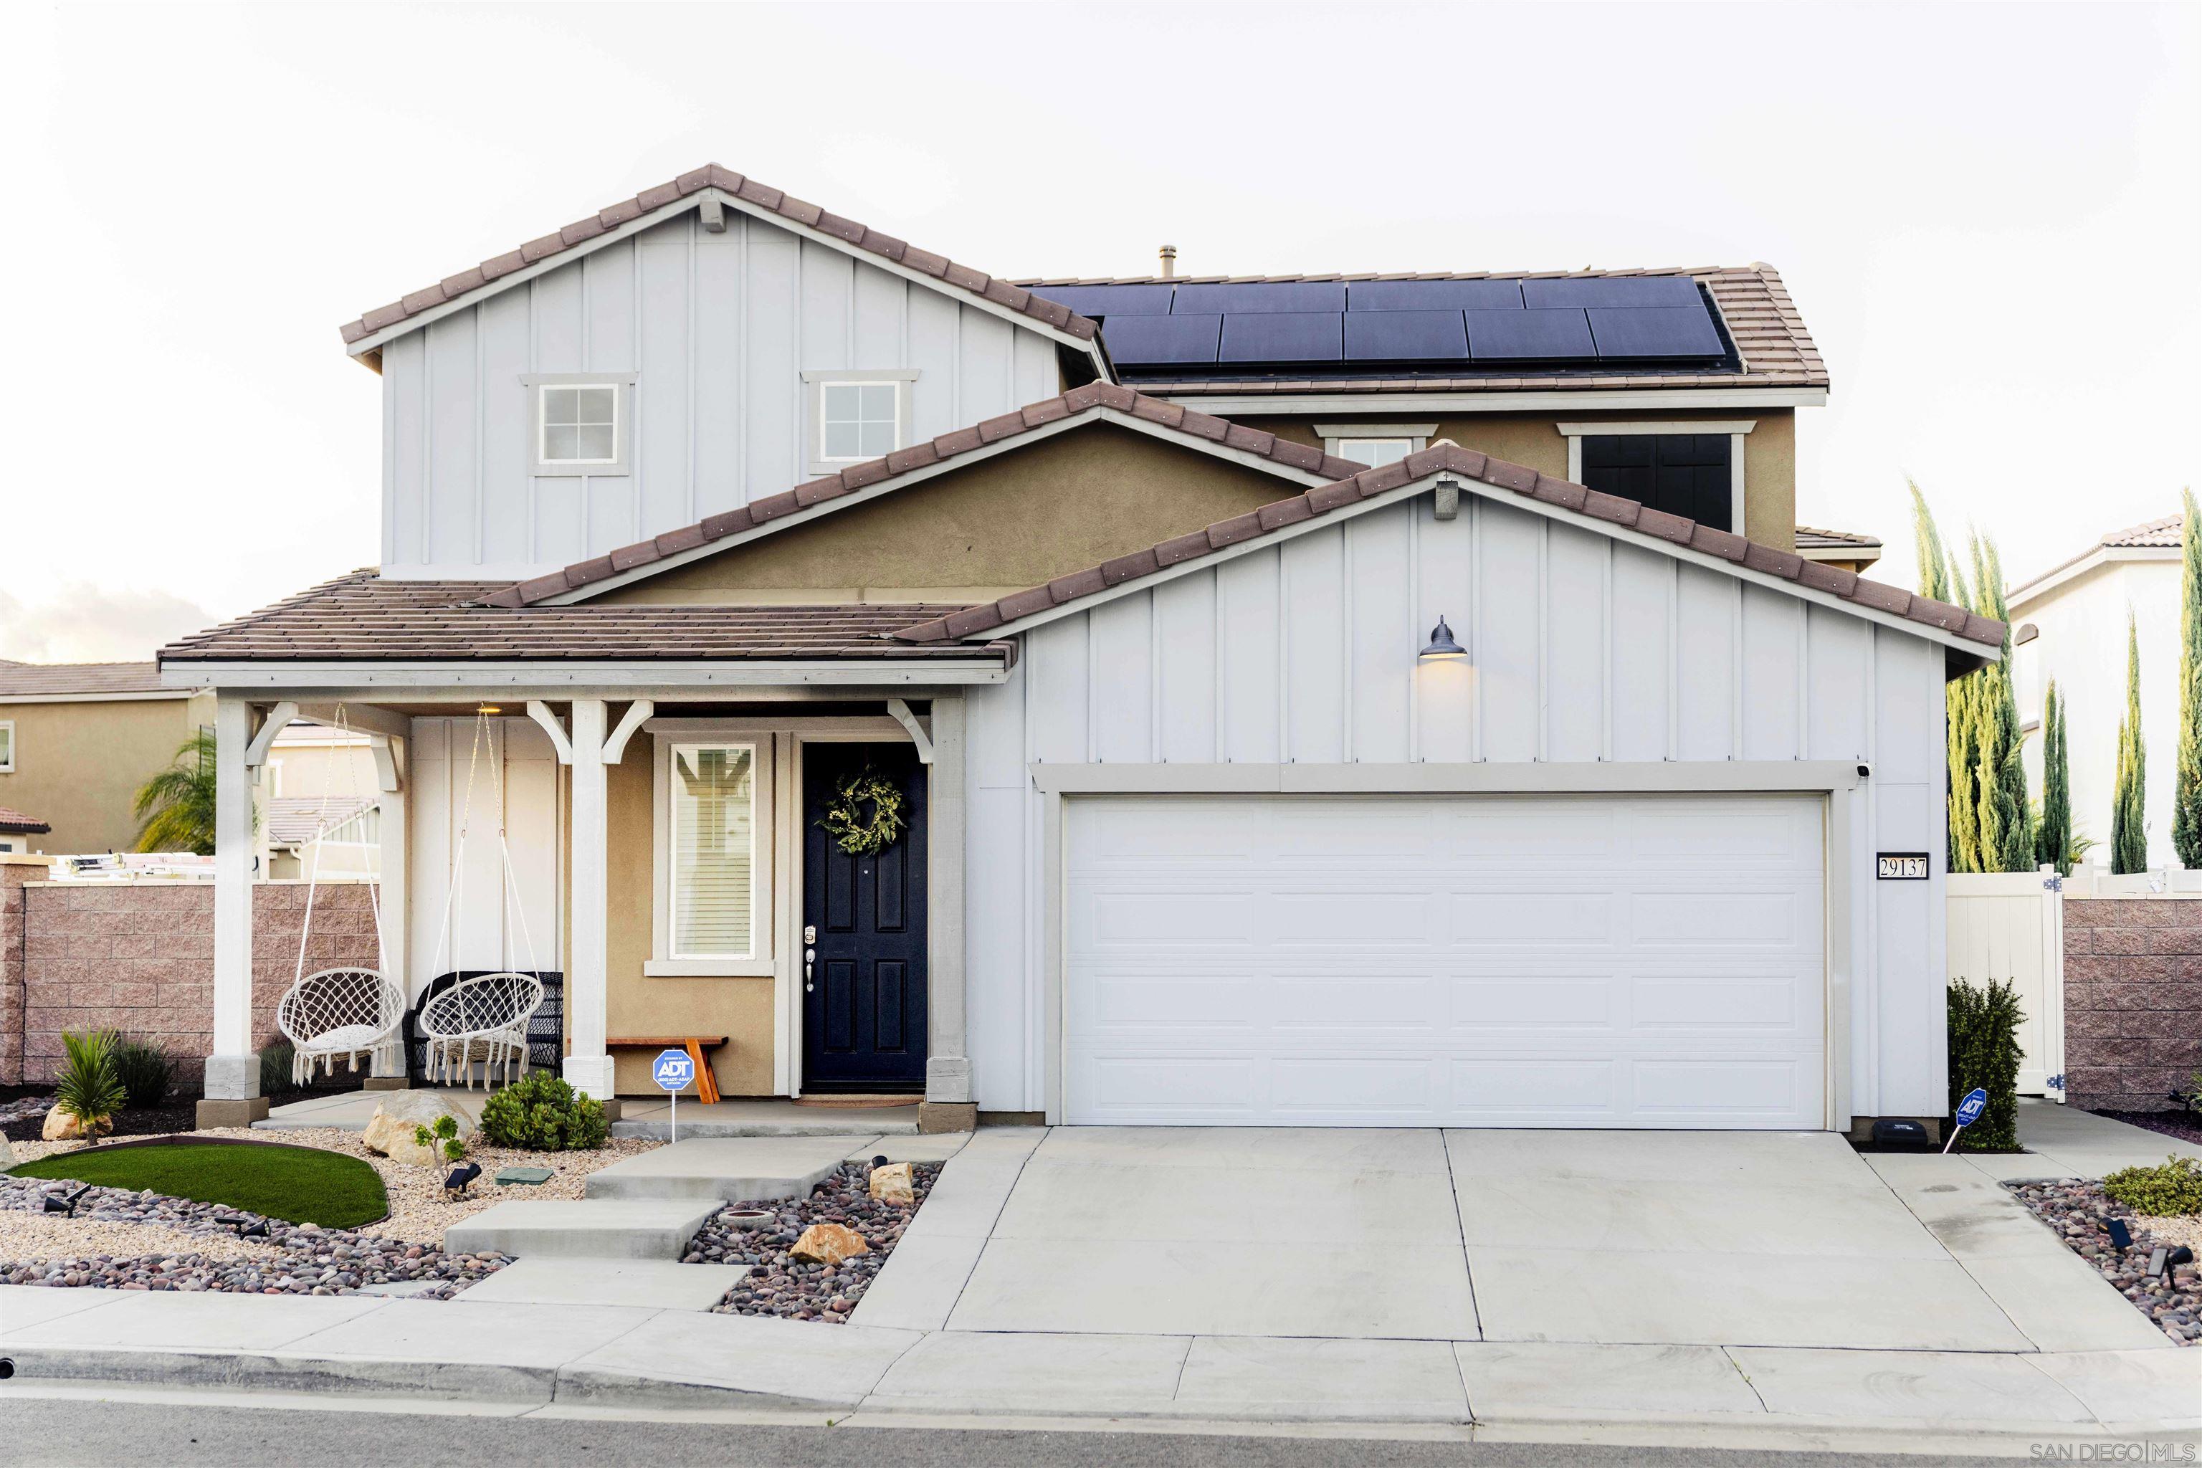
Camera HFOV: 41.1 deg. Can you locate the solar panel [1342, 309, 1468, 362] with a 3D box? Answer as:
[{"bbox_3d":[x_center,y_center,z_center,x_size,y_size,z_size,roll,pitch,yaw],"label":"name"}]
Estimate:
[{"bbox_3d":[2.636,-3.454,25.372,1.046,0.050,1.558,0,23,5],"label":"solar panel"}]

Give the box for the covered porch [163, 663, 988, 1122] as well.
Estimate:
[{"bbox_3d":[-3.183,1.102,20.111,5.195,2.967,2.950,0,-3,5],"label":"covered porch"}]

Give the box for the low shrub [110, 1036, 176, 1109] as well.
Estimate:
[{"bbox_3d":[-7.011,2.483,21.500,0.500,0.530,0.500,0,-3,5],"label":"low shrub"}]

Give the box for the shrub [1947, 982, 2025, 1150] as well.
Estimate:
[{"bbox_3d":[5.527,2.050,18.390,0.496,1.034,0.600,0,-3,5],"label":"shrub"}]

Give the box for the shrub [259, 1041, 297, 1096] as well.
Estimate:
[{"bbox_3d":[-6.406,2.600,22.800,0.440,0.420,0.440,0,-3,5],"label":"shrub"}]

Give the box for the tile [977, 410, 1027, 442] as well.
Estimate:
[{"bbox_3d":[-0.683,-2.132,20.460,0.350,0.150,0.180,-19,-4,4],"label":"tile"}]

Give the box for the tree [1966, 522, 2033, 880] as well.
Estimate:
[{"bbox_3d":[9.150,0.473,29.883,0.652,5.279,0.652,0,-3,5],"label":"tree"}]

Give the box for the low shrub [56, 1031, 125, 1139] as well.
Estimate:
[{"bbox_3d":[-6.300,2.188,18.300,0.460,0.700,0.460,0,-3,5],"label":"low shrub"}]

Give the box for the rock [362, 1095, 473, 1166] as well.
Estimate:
[{"bbox_3d":[-4.106,2.380,17.650,0.670,0.420,0.550,0,-3,5],"label":"rock"}]

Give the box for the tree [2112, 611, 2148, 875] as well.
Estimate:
[{"bbox_3d":[9.812,0.990,28.000,0.380,4.350,0.380,0,-3,5],"label":"tree"}]

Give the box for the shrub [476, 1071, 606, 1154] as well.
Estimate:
[{"bbox_3d":[-3.492,2.350,18.390,0.779,0.472,0.680,0,-3,5],"label":"shrub"}]

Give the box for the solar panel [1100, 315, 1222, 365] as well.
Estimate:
[{"bbox_3d":[0.514,-3.397,25.453,1.046,0.050,1.560,0,23,5],"label":"solar panel"}]

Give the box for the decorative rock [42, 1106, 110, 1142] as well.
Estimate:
[{"bbox_3d":[-6.520,2.477,18.700,0.430,0.240,0.360,0,-3,5],"label":"decorative rock"}]

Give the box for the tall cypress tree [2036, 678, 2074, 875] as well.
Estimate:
[{"bbox_3d":[9.379,1.240,28.821,0.364,3.639,0.364,0,-3,5],"label":"tall cypress tree"}]

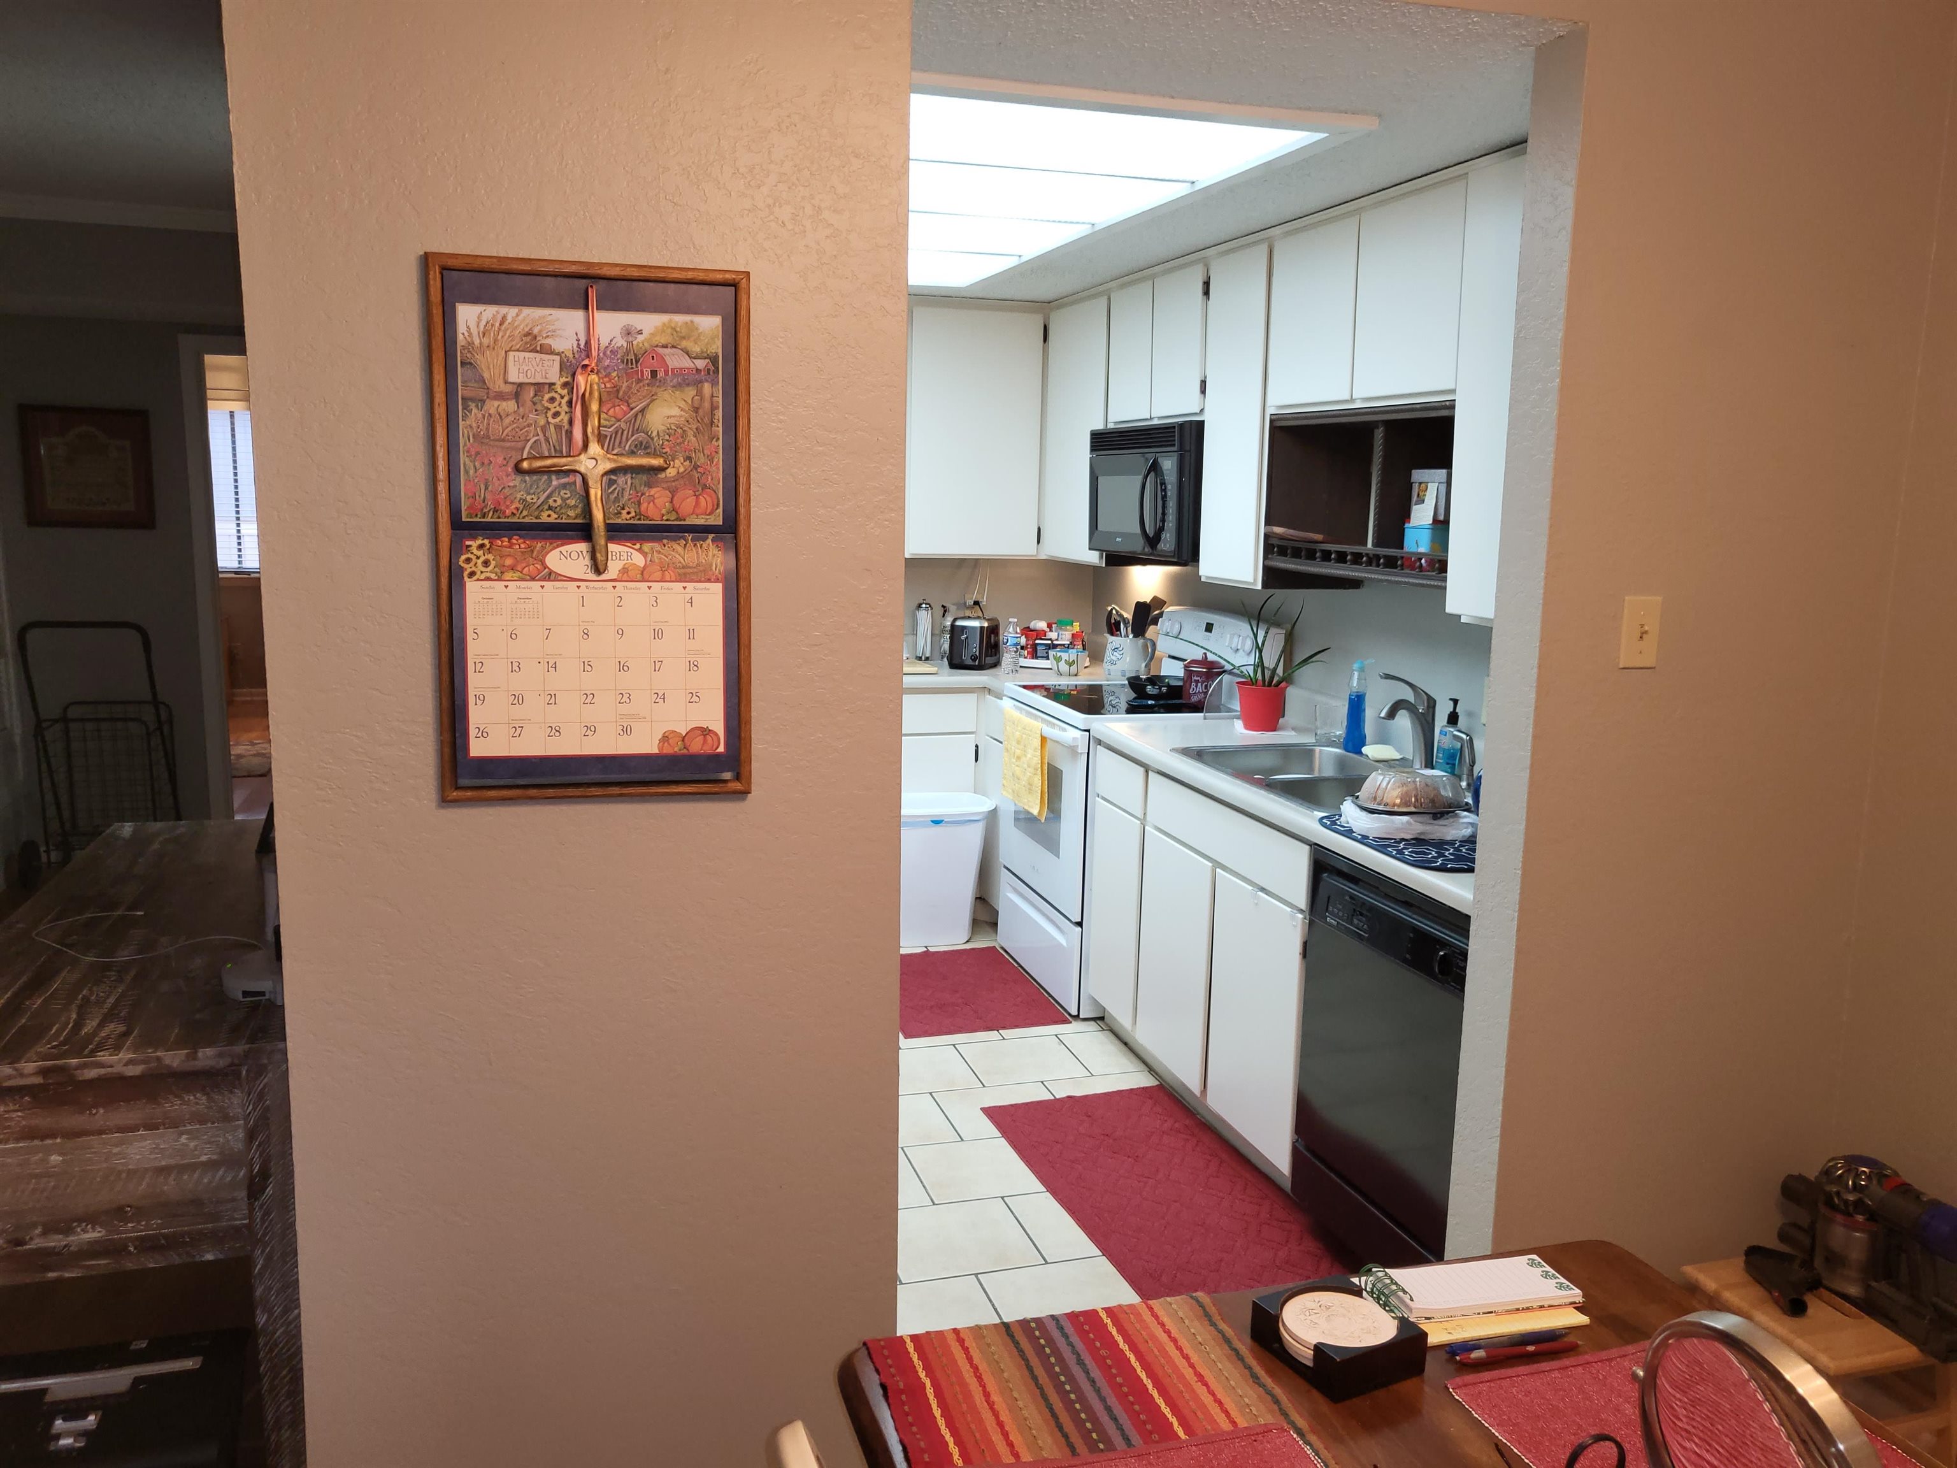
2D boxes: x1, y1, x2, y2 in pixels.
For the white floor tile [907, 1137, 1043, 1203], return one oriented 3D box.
[{"bbox_3d":[0.009,1.022,3.438,0.305,0.012,0.305,-2,10,-17],"label":"white floor tile"}]

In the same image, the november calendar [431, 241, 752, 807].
[{"bbox_3d":[-0.463,-0.238,1.787,0.370,0.640,0.025,-2,10,-17],"label":"november calendar"}]

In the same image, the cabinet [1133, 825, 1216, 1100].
[{"bbox_3d":[0.776,0.563,3.854,0.590,0.590,0.410,-2,10,-17],"label":"cabinet"}]

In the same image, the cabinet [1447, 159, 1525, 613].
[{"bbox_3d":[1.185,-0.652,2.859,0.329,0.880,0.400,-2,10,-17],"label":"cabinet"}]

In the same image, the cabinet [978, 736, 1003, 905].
[{"bbox_3d":[0.342,0.323,5.269,0.590,0.600,0.335,-2,10,-17],"label":"cabinet"}]

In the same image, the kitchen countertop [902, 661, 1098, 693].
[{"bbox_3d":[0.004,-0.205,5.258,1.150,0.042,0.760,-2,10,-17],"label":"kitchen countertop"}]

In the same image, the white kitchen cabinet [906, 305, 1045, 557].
[{"bbox_3d":[-0.049,-1.086,5.359,0.485,0.860,0.300,-2,10,-17],"label":"white kitchen cabinet"}]

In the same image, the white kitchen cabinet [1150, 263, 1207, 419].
[{"bbox_3d":[0.727,-1.137,4.324,0.329,0.415,0.357,-2,10,-17],"label":"white kitchen cabinet"}]

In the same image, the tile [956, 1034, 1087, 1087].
[{"bbox_3d":[0.121,0.912,4.083,0.305,0.012,0.305,-2,10,-17],"label":"tile"}]

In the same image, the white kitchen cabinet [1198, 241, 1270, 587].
[{"bbox_3d":[0.834,-0.848,4.003,0.329,0.875,0.355,-2,10,-17],"label":"white kitchen cabinet"}]

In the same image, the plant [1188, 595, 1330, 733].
[{"bbox_3d":[0.810,-0.201,4.174,0.310,0.388,0.370,-2,10,-17],"label":"plant"}]

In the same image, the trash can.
[{"bbox_3d":[-0.173,0.492,5.105,0.440,0.505,0.310,-2,10,-17],"label":"trash can"}]

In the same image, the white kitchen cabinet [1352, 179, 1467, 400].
[{"bbox_3d":[1.049,-0.935,3.173,0.310,0.411,0.395,-2,10,-17],"label":"white kitchen cabinet"}]

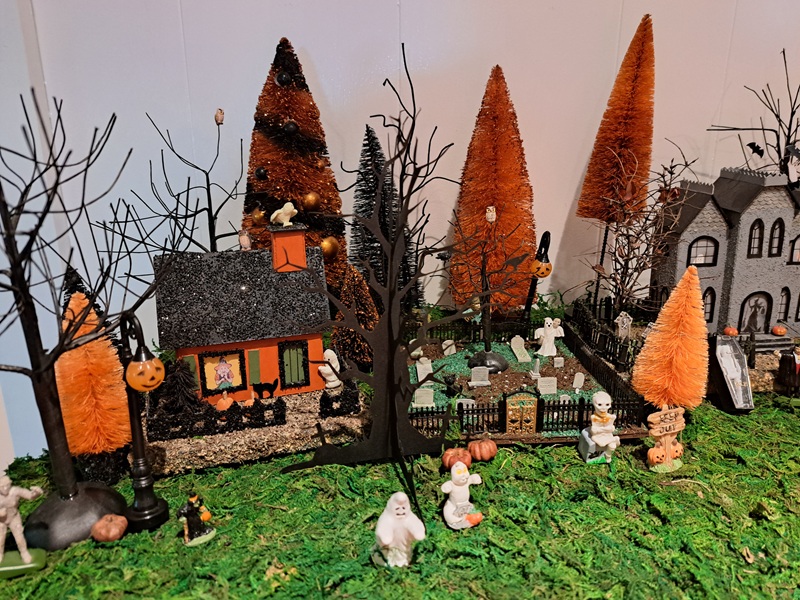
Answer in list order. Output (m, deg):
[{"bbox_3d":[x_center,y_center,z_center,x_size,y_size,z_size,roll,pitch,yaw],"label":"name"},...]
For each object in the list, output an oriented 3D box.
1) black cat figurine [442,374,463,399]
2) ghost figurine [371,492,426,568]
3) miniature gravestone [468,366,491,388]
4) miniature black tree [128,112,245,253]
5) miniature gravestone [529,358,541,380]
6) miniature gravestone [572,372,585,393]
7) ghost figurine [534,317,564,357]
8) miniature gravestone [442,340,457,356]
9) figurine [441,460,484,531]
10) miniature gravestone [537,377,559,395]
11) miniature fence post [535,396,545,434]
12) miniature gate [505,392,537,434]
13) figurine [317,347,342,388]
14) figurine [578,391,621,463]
[{"bbox_3d":[0.054,0.087,0.566,0.017,0.023,0.018,5,16,19],"label":"black cat figurine"},{"bbox_3d":[-0.001,0.146,0.369,0.034,0.047,0.029,-2,16,-6],"label":"ghost figurine"},{"bbox_3d":[0.085,0.082,0.590,0.023,0.021,0.007,-3,17,-3],"label":"miniature gravestone"},{"bbox_3d":[-0.249,-0.072,0.682,0.143,0.297,0.122,0,16,0],"label":"miniature black tree"},{"bbox_3d":[0.150,0.075,0.615,0.010,0.025,0.012,-1,16,-3],"label":"miniature gravestone"},{"bbox_3d":[0.186,0.086,0.578,0.011,0.021,0.004,0,16,0],"label":"miniature gravestone"},{"bbox_3d":[0.181,0.045,0.676,0.035,0.044,0.017,1,17,4],"label":"ghost figurine"},{"bbox_3d":[0.061,0.059,0.674,0.015,0.018,0.004,-12,16,-9],"label":"miniature gravestone"},{"bbox_3d":[0.044,0.137,0.393,0.028,0.044,0.021,-9,18,-23],"label":"figurine"},{"bbox_3d":[0.153,0.088,0.576,0.020,0.020,0.006,-1,16,-4],"label":"miniature gravestone"},{"bbox_3d":[0.126,0.104,0.497,0.007,0.033,0.006,-3,16,-1],"label":"miniature fence post"},{"bbox_3d":[0.108,0.101,0.494,0.026,0.040,0.004,-3,16,-1],"label":"miniature gate"},{"bbox_3d":[-0.067,0.068,0.537,0.021,0.038,0.019,-7,17,-24],"label":"figurine"},{"bbox_3d":[0.176,0.107,0.487,0.031,0.059,0.029,-3,16,-12],"label":"figurine"}]

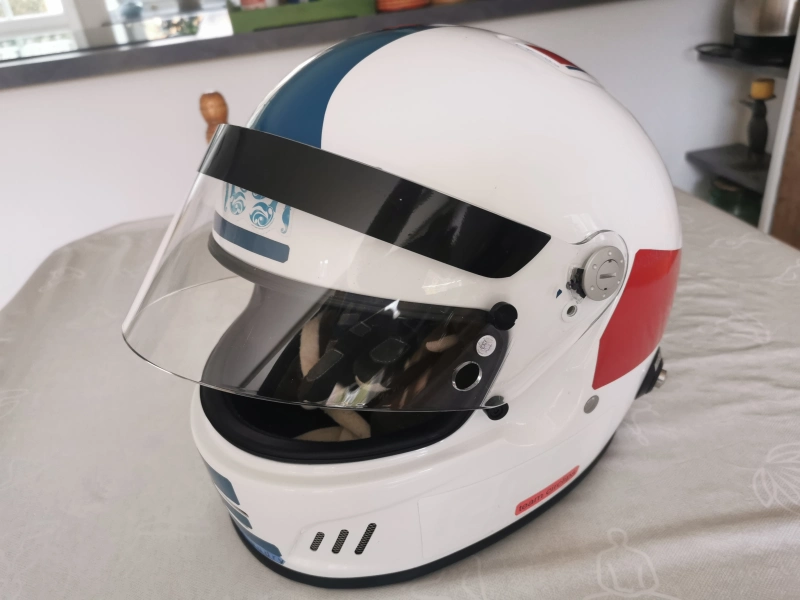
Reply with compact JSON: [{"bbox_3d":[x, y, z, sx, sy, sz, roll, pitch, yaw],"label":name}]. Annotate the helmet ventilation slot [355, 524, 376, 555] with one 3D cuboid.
[{"bbox_3d":[-0.017,0.117,0.306,0.004,0.024,0.005,19,27,-12],"label":"helmet ventilation slot"}]

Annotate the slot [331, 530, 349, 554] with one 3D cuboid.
[{"bbox_3d":[-0.029,0.118,0.307,0.004,0.020,0.005,19,29,-6],"label":"slot"}]

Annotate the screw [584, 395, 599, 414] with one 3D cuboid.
[{"bbox_3d":[0.104,0.057,0.338,0.013,0.013,0.004,-29,35,-33],"label":"screw"}]

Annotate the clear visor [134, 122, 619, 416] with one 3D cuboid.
[{"bbox_3d":[-0.041,-0.034,0.337,0.201,0.111,0.258,-10,23,-44],"label":"clear visor"}]

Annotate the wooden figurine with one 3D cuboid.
[{"bbox_3d":[-0.230,-0.194,0.847,0.042,0.165,0.042,-15,30,-12],"label":"wooden figurine"}]

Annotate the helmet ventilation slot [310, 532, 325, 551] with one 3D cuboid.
[{"bbox_3d":[-0.041,0.119,0.309,0.004,0.017,0.005,22,32,-2],"label":"helmet ventilation slot"}]

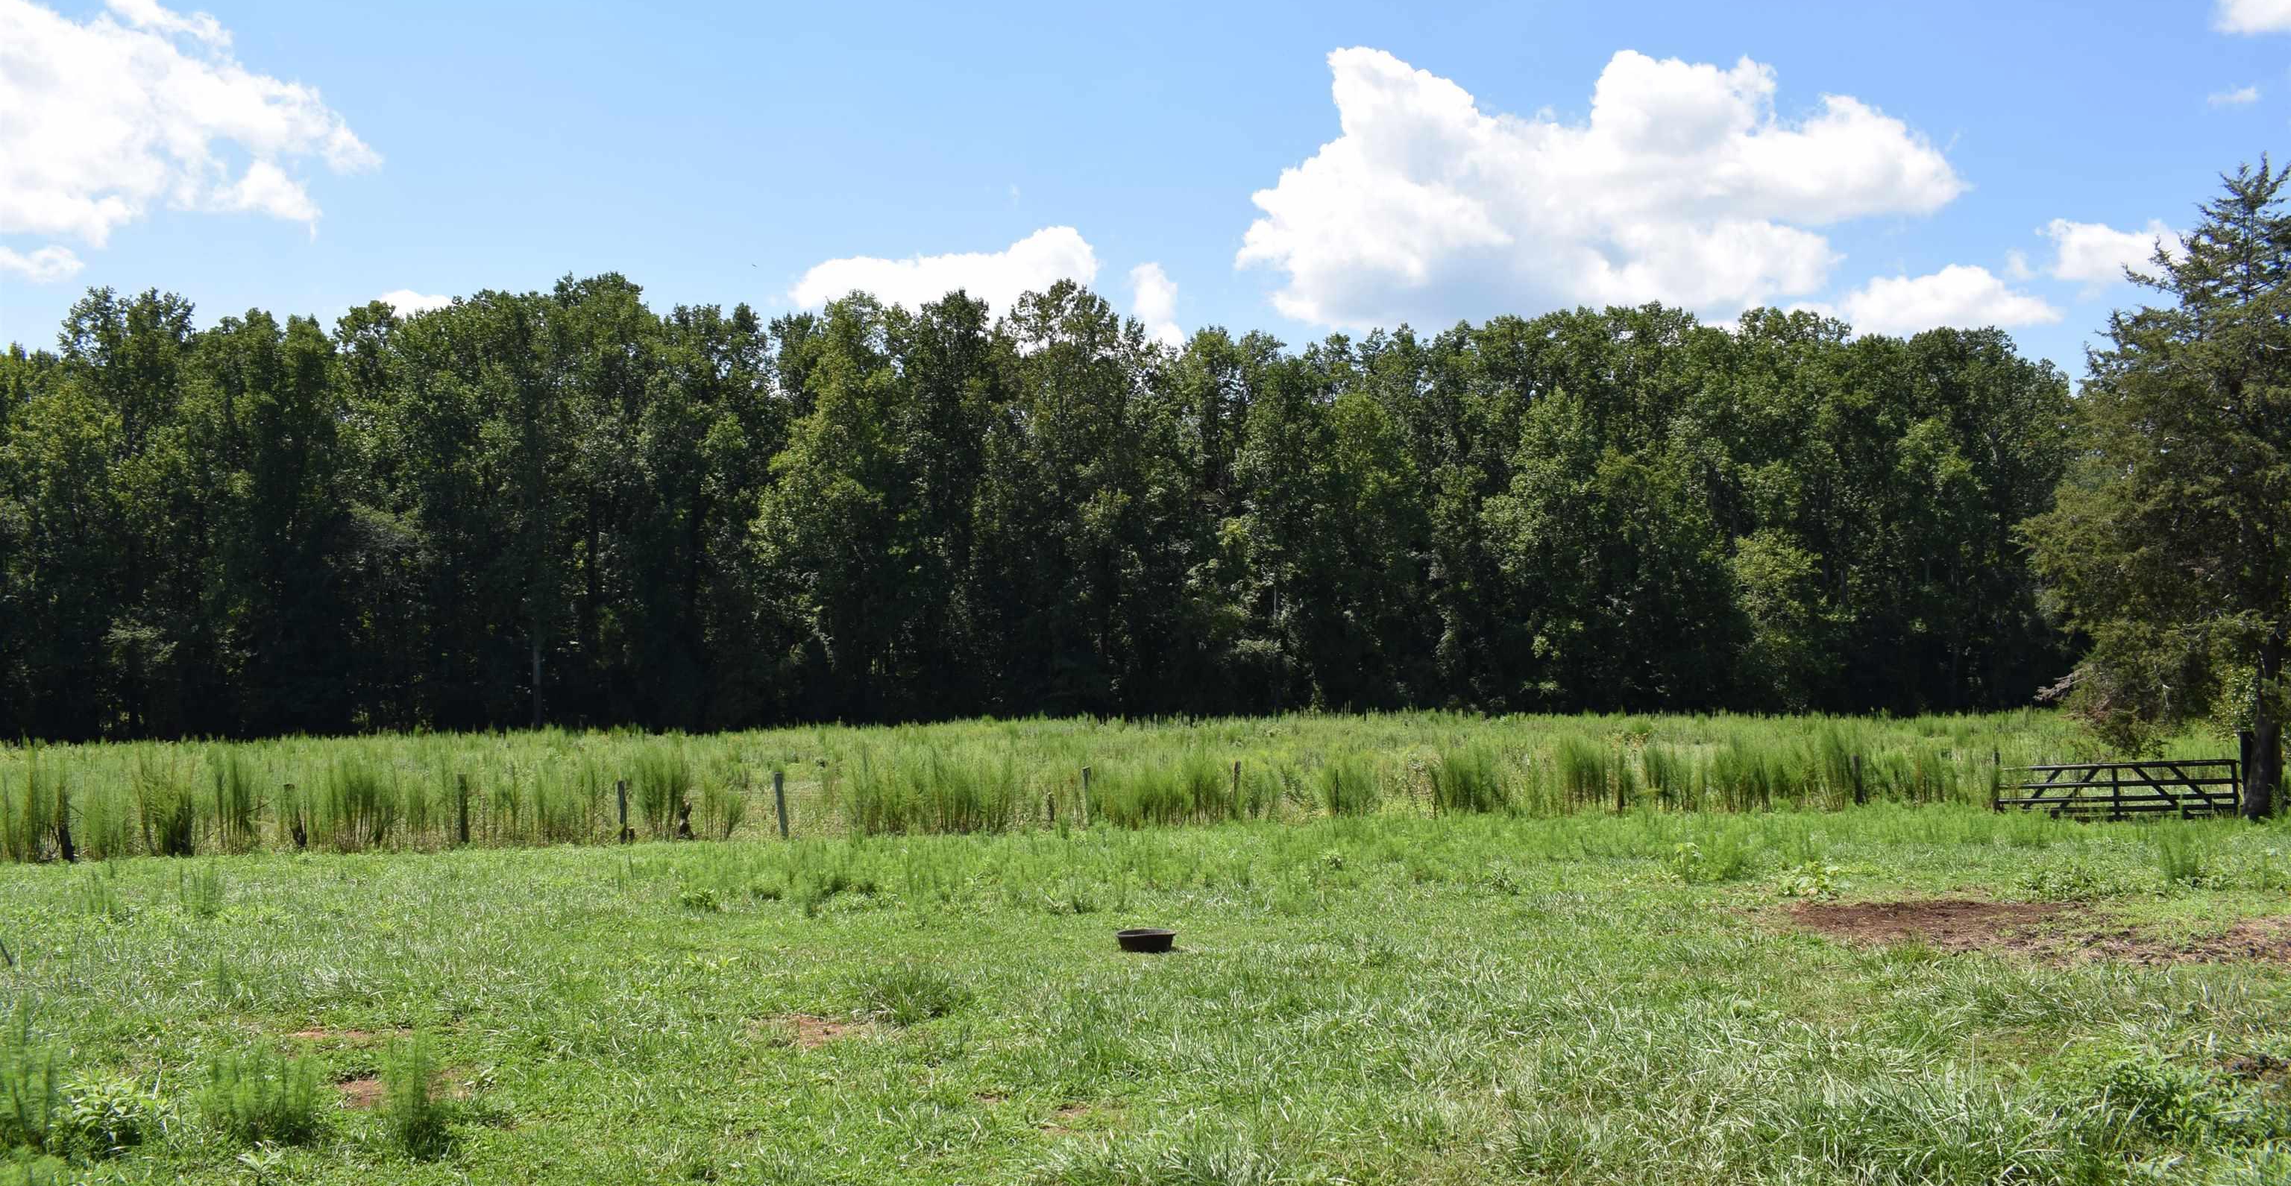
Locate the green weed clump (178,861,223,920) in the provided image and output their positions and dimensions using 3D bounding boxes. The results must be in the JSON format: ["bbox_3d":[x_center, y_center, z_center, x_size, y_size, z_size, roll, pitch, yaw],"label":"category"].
[{"bbox_3d":[-8.361,2.634,15.200,0.420,0.500,0.400,0,-4,0],"label":"green weed clump"}]

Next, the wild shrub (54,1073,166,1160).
[{"bbox_3d":[-4.128,2.086,6.850,0.440,0.320,0.420,0,-4,0],"label":"wild shrub"}]

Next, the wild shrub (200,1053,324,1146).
[{"bbox_3d":[-3.573,2.051,6.950,0.490,0.350,0.420,0,-4,0],"label":"wild shrub"}]

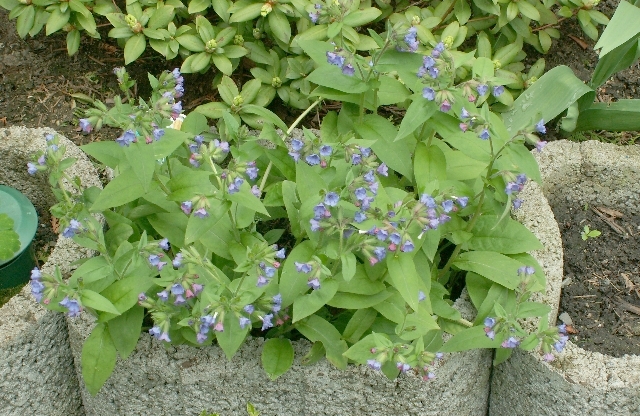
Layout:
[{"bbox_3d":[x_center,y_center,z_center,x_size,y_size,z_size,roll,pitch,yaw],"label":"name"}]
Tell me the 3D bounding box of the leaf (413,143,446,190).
[{"bbox_3d":[0.132,-0.050,1.390,0.040,0.016,0.062,-1,73,1],"label":"leaf"}]

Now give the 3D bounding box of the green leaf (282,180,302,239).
[{"bbox_3d":[-0.030,0.002,1.280,0.021,0.062,0.017,-6,20,8],"label":"green leaf"}]

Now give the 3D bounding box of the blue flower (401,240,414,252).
[{"bbox_3d":[0.083,0.037,1.102,0.013,0.013,0.013,-5,32,-8],"label":"blue flower"}]

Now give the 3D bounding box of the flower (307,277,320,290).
[{"bbox_3d":[-0.006,0.076,1.170,0.014,0.013,0.014,3,29,5],"label":"flower"}]

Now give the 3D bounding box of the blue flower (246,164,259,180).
[{"bbox_3d":[-0.074,-0.039,1.270,0.014,0.016,0.014,-10,30,-17],"label":"blue flower"}]

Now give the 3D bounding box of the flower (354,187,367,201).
[{"bbox_3d":[0.044,-0.016,1.280,0.014,0.013,0.013,2,42,5],"label":"flower"}]

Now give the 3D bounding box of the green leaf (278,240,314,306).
[{"bbox_3d":[-0.025,0.069,1.220,0.038,0.066,0.025,3,22,8],"label":"green leaf"}]

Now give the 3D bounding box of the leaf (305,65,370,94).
[{"bbox_3d":[0.022,-0.162,1.470,0.078,0.013,0.041,-5,55,0],"label":"leaf"}]

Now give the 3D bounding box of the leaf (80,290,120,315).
[{"bbox_3d":[-0.202,0.088,1.069,0.046,0.008,0.018,23,45,20],"label":"leaf"}]

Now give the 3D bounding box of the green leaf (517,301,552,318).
[{"bbox_3d":[0.214,0.102,1.170,0.035,0.014,0.020,-4,29,-7],"label":"green leaf"}]

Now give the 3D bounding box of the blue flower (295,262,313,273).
[{"bbox_3d":[-0.017,0.060,1.170,0.018,0.011,0.014,-3,29,-5],"label":"blue flower"}]

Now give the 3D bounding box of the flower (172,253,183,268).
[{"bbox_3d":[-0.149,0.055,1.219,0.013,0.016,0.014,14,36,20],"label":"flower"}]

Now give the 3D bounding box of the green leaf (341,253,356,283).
[{"bbox_3d":[0.029,0.060,1.180,0.016,0.030,0.011,-3,18,1],"label":"green leaf"}]

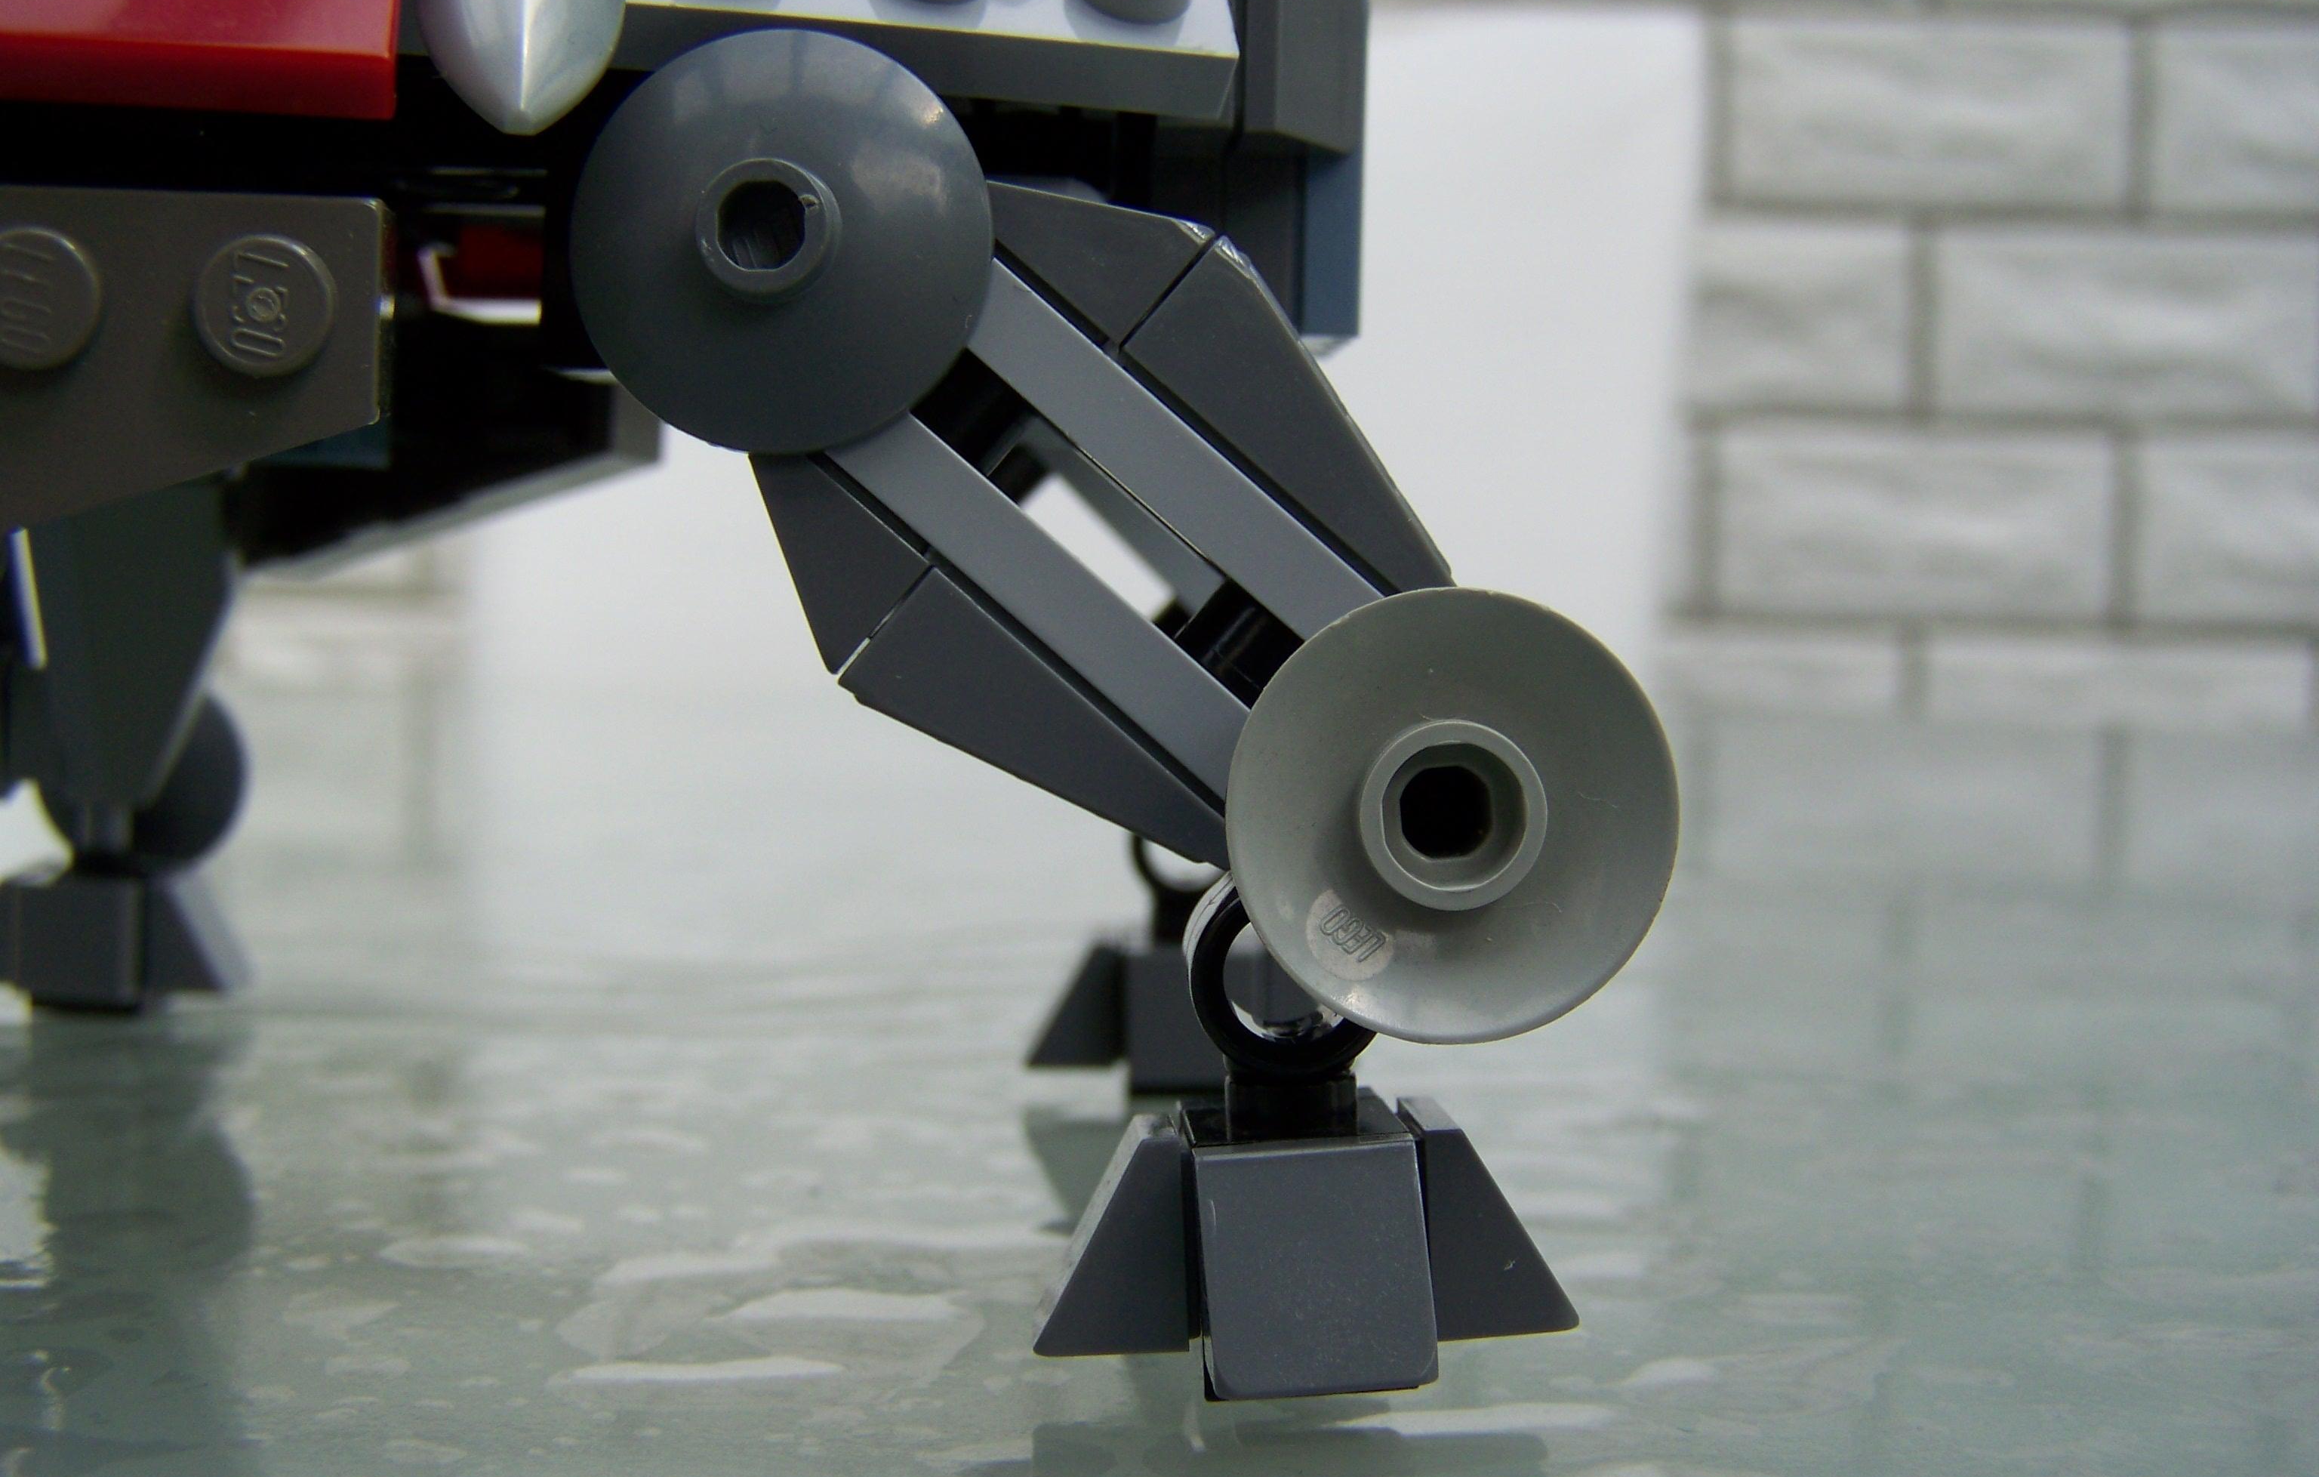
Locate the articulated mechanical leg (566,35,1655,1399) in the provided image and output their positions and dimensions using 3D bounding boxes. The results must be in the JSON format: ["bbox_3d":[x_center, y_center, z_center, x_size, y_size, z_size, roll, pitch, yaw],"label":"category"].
[{"bbox_3d":[-0.002,-0.002,0.101,0.041,0.049,0.024,1,3,0],"label":"articulated mechanical leg"}]

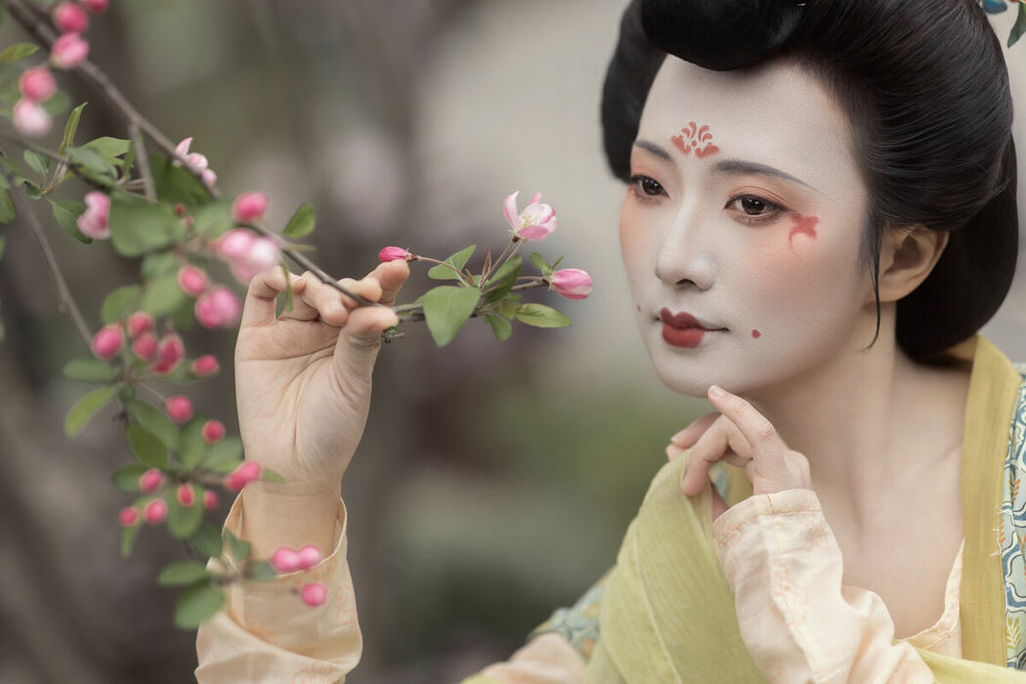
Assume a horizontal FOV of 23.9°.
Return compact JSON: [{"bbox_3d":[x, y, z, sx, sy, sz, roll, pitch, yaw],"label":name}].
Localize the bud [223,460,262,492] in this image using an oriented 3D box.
[{"bbox_3d":[-0.135,0.067,1.210,0.021,0.012,0.013,-30,-5,9],"label":"bud"}]

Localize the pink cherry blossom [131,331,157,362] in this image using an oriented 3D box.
[{"bbox_3d":[-0.185,0.002,1.215,0.012,0.016,0.012,9,6,0],"label":"pink cherry blossom"}]

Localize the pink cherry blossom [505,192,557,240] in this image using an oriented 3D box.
[{"bbox_3d":[0.009,-0.067,1.290,0.028,0.026,0.027,17,19,-16],"label":"pink cherry blossom"}]

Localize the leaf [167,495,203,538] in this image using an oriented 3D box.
[{"bbox_3d":[-0.161,0.085,1.190,0.018,0.024,0.011,0,2,0],"label":"leaf"}]

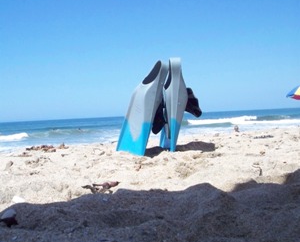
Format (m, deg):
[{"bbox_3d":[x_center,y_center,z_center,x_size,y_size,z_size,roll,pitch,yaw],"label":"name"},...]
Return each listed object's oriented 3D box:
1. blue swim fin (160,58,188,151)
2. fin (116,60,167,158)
[{"bbox_3d":[0.101,-0.063,1.850,0.098,0.410,0.200,1,0,-16],"label":"blue swim fin"},{"bbox_3d":[-0.025,-0.044,1.810,0.100,0.410,0.200,23,-14,-32],"label":"fin"}]

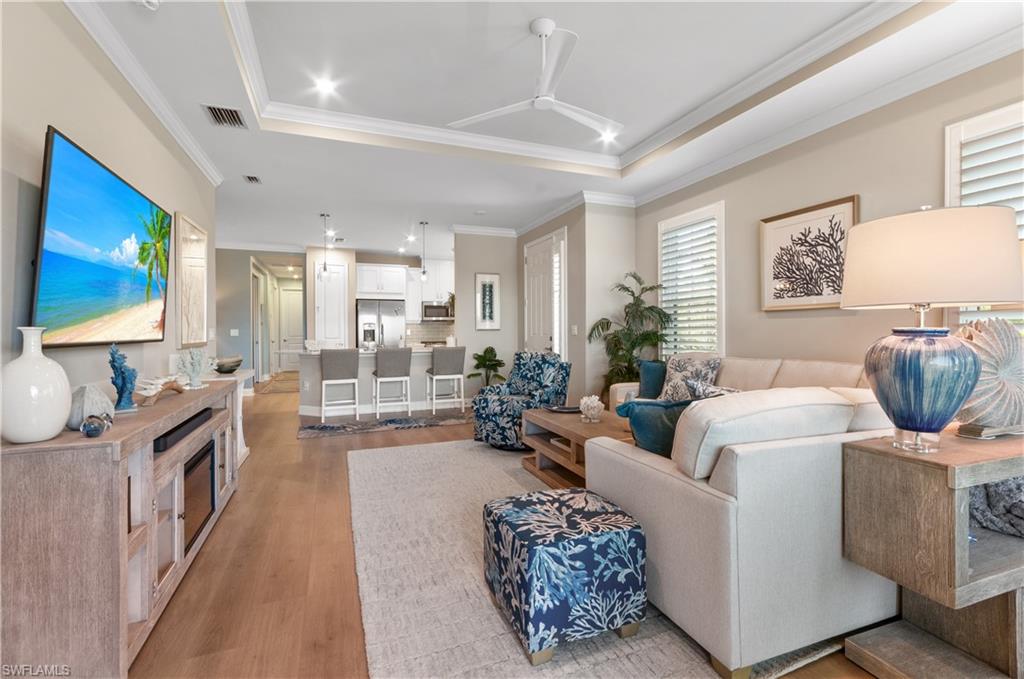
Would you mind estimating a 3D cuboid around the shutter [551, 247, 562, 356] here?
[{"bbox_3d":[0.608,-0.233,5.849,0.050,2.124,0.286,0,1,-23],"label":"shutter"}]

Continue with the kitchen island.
[{"bbox_3d":[-1.978,0.611,6.394,2.280,0.910,1.000,0,1,-23],"label":"kitchen island"}]

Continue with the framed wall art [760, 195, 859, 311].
[{"bbox_3d":[2.365,-0.645,3.422,0.045,0.809,0.753,0,1,-23],"label":"framed wall art"}]

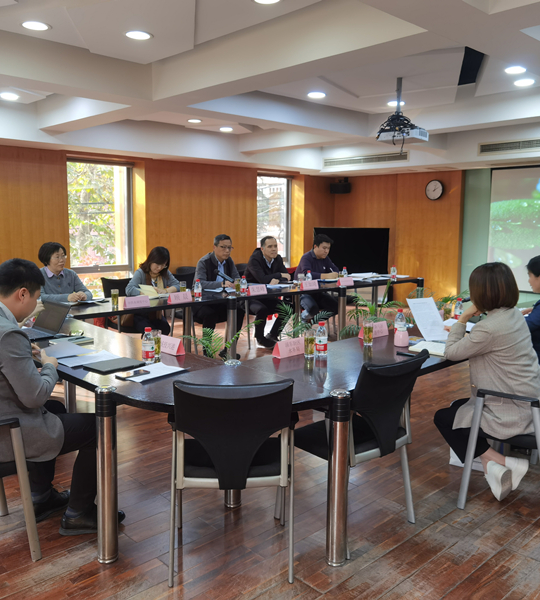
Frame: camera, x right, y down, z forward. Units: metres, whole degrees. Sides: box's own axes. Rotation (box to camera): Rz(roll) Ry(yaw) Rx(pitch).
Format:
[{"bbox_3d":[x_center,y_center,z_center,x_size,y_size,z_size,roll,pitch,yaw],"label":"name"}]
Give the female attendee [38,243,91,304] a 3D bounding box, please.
[{"bbox_3d":[-1.905,0.114,5.351,0.530,1.280,0.730,-7,10,-42],"label":"female attendee"}]

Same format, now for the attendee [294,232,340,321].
[{"bbox_3d":[0.655,-0.199,7.658,0.740,1.330,0.590,6,10,37],"label":"attendee"}]

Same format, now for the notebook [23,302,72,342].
[{"bbox_3d":[-1.507,0.130,3.674,0.330,0.190,0.355,-7,10,-42],"label":"notebook"}]

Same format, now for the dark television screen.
[{"bbox_3d":[1.437,-0.859,10.150,1.380,0.820,0.090,2,8,13],"label":"dark television screen"}]

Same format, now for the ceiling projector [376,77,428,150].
[{"bbox_3d":[1.213,-1.690,5.212,0.350,0.605,0.300,7,10,39],"label":"ceiling projector"}]

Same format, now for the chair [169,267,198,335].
[{"bbox_3d":[-0.817,0.132,6.825,0.550,0.870,0.580,-7,10,-42],"label":"chair"}]

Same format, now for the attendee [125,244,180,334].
[{"bbox_3d":[-1.187,0.083,5.648,0.580,1.220,0.740,-5,10,-36],"label":"attendee"}]

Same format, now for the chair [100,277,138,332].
[{"bbox_3d":[-1.479,0.212,6.190,0.550,0.870,0.580,-7,10,-42],"label":"chair"}]

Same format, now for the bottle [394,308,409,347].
[{"bbox_3d":[0.800,0.159,3.530,0.068,0.190,0.068,-7,11,-43],"label":"bottle"}]

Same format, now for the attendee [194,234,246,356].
[{"bbox_3d":[-0.598,-0.063,6.547,0.580,1.335,0.770,-7,10,-42],"label":"attendee"}]

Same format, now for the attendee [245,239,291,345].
[{"bbox_3d":[-0.028,-0.111,7.033,0.740,1.310,0.580,7,10,42],"label":"attendee"}]

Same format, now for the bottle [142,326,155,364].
[{"bbox_3d":[-0.618,0.230,2.939,0.064,0.176,0.064,1,8,0],"label":"bottle"}]

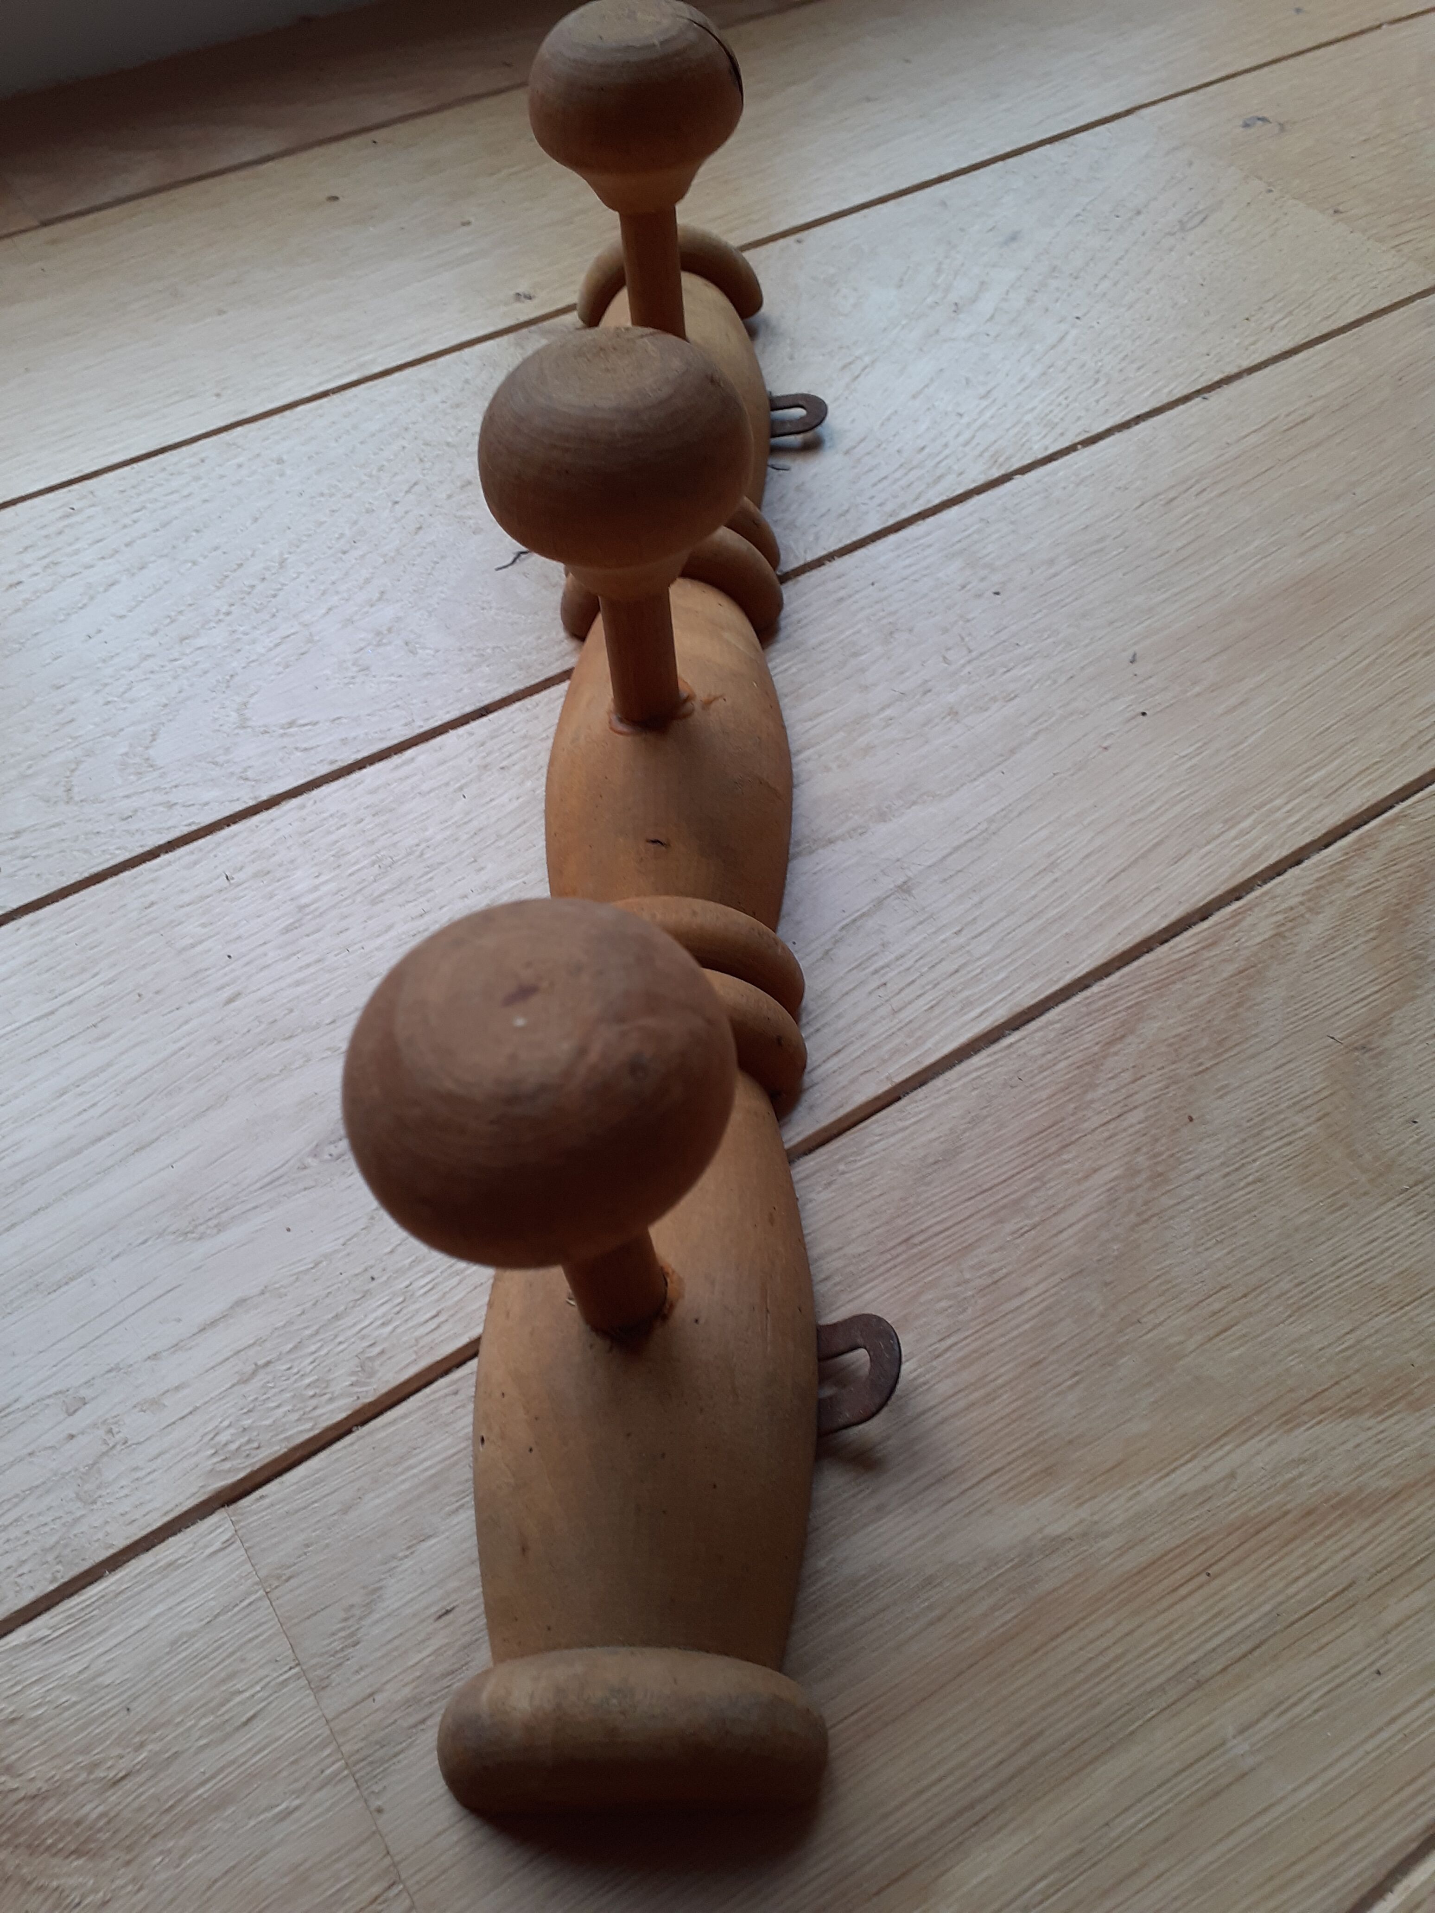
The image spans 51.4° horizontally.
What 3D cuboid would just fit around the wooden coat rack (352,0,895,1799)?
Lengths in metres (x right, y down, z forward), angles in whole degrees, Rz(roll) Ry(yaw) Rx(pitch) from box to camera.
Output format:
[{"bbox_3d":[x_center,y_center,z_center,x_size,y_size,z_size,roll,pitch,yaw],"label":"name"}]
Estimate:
[{"bbox_3d":[-0.009,-0.071,0.306,0.081,0.109,0.419,0,53,0],"label":"wooden coat rack"}]

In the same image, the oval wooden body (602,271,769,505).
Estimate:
[{"bbox_3d":[-0.014,-0.157,0.421,0.055,0.028,0.106,0,53,0],"label":"oval wooden body"}]

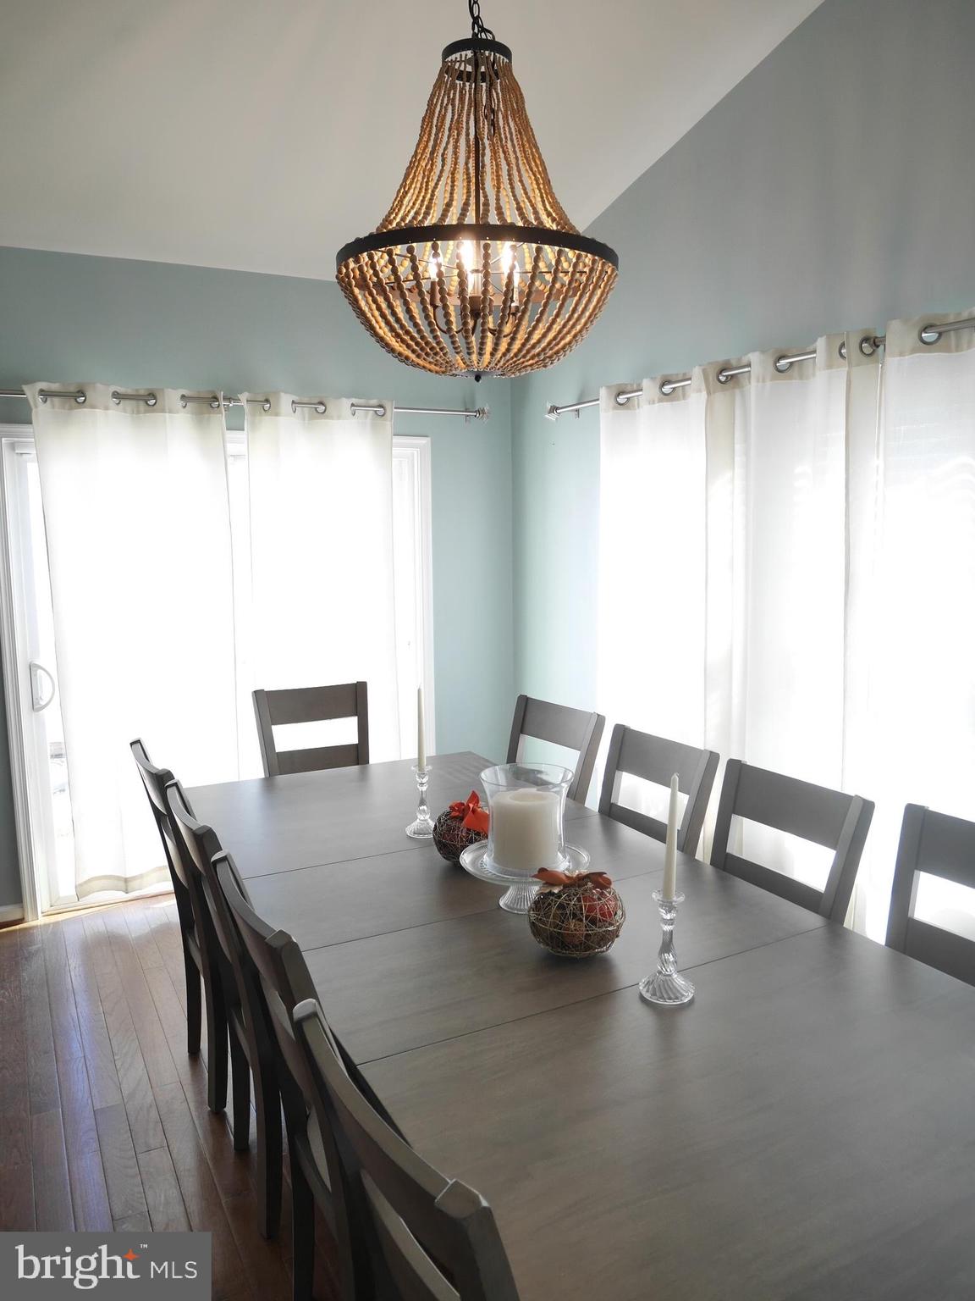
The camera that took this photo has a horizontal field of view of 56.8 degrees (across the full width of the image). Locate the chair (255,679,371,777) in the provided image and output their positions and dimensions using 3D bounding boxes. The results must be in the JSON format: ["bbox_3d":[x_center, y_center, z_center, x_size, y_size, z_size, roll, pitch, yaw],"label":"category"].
[{"bbox_3d":[-0.587,0.680,3.496,0.470,1.010,0.570,-4,8,-28],"label":"chair"}]

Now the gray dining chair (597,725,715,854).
[{"bbox_3d":[0.298,0.769,2.667,0.565,0.995,0.460,-4,9,-28],"label":"gray dining chair"}]

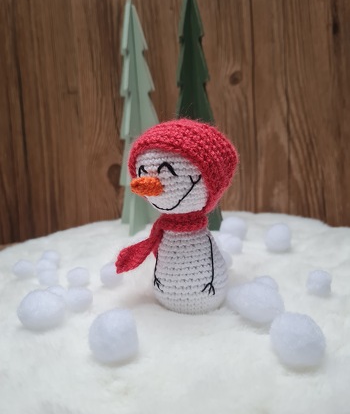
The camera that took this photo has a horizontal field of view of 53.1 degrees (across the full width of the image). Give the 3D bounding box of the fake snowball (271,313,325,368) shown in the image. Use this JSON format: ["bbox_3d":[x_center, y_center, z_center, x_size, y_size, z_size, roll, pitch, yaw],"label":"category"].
[{"bbox_3d":[0.062,0.067,0.177,0.028,0.028,0.028,-2,5,0],"label":"fake snowball"}]

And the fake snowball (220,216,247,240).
[{"bbox_3d":[0.081,0.030,0.481,0.034,0.034,0.034,-3,8,0],"label":"fake snowball"}]

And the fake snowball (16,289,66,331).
[{"bbox_3d":[-0.086,0.066,0.224,0.030,0.026,0.028,-2,5,0],"label":"fake snowball"}]

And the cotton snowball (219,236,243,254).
[{"bbox_3d":[0.061,0.040,0.375,0.021,0.021,0.021,-2,5,0],"label":"cotton snowball"}]

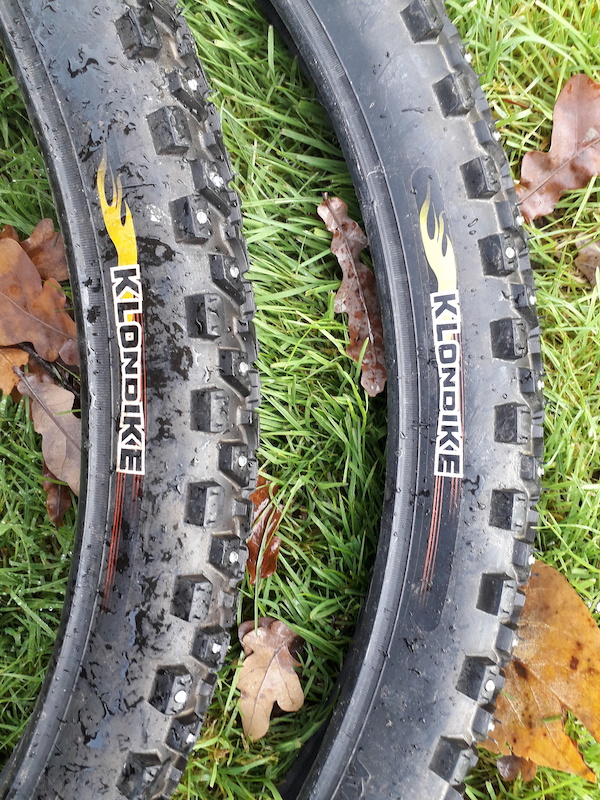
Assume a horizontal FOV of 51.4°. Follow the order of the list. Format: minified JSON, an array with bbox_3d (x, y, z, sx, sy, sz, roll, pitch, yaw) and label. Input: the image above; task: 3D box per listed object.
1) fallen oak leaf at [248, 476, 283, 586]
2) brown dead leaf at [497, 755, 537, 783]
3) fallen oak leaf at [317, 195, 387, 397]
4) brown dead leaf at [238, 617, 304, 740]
[{"bbox_3d":[-0.015,0.051,0.245,0.017,0.011,0.044,2,87,0],"label":"fallen oak leaf"},{"bbox_3d":[0.084,0.142,0.243,0.017,0.008,0.016,-3,87,0],"label":"brown dead leaf"},{"bbox_3d":[0.020,-0.040,0.238,0.020,0.013,0.079,-14,87,-1],"label":"fallen oak leaf"},{"bbox_3d":[-0.011,0.107,0.240,0.027,0.013,0.048,5,87,0],"label":"brown dead leaf"}]

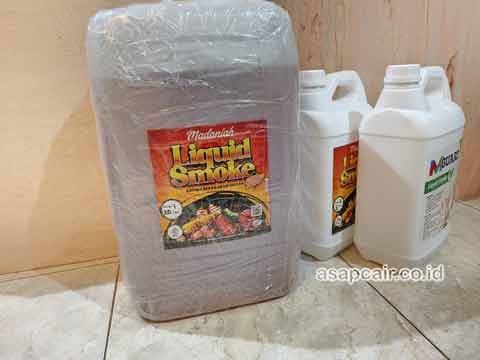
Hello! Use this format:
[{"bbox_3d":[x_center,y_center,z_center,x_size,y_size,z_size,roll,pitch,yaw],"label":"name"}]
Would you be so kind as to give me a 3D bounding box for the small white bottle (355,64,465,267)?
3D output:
[{"bbox_3d":[0.299,-0.034,0.563,0.193,0.317,0.126,-16,23,-33],"label":"small white bottle"}]

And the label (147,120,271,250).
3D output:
[{"bbox_3d":[-0.030,0.008,0.397,0.142,0.153,0.004,-8,20,-13],"label":"label"}]

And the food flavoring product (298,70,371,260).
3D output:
[{"bbox_3d":[0.160,-0.037,0.595,0.193,0.317,0.126,-18,24,-37],"label":"food flavoring product"}]

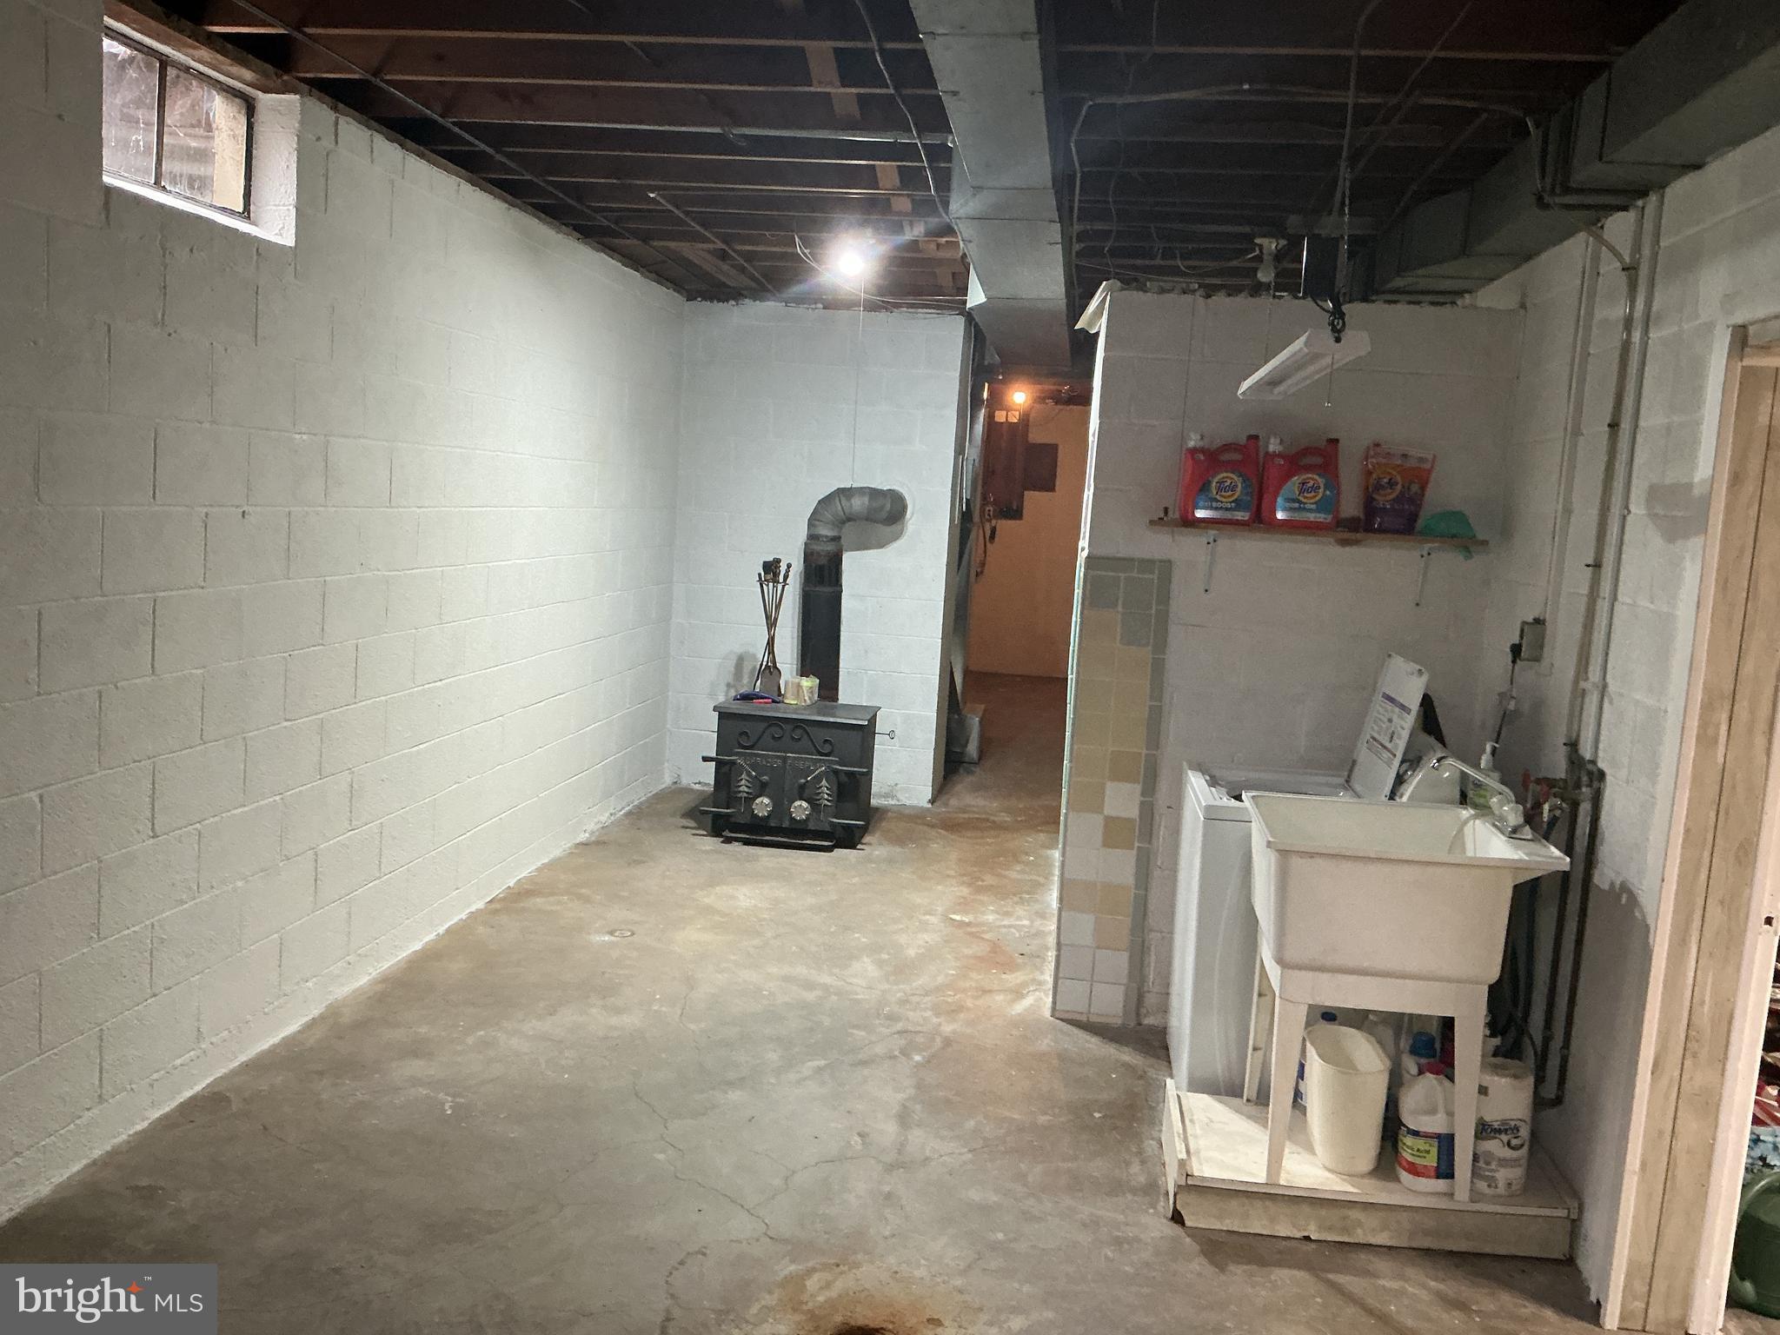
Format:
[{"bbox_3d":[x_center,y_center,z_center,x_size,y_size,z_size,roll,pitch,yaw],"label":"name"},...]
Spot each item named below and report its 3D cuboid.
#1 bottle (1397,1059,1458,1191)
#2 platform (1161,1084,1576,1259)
[{"bbox_3d":[1.300,1.080,3.559,0.145,0.295,0.145,-3,9,-43],"label":"bottle"},{"bbox_3d":[1.160,1.249,3.732,0.925,0.145,0.530,4,6,5],"label":"platform"}]

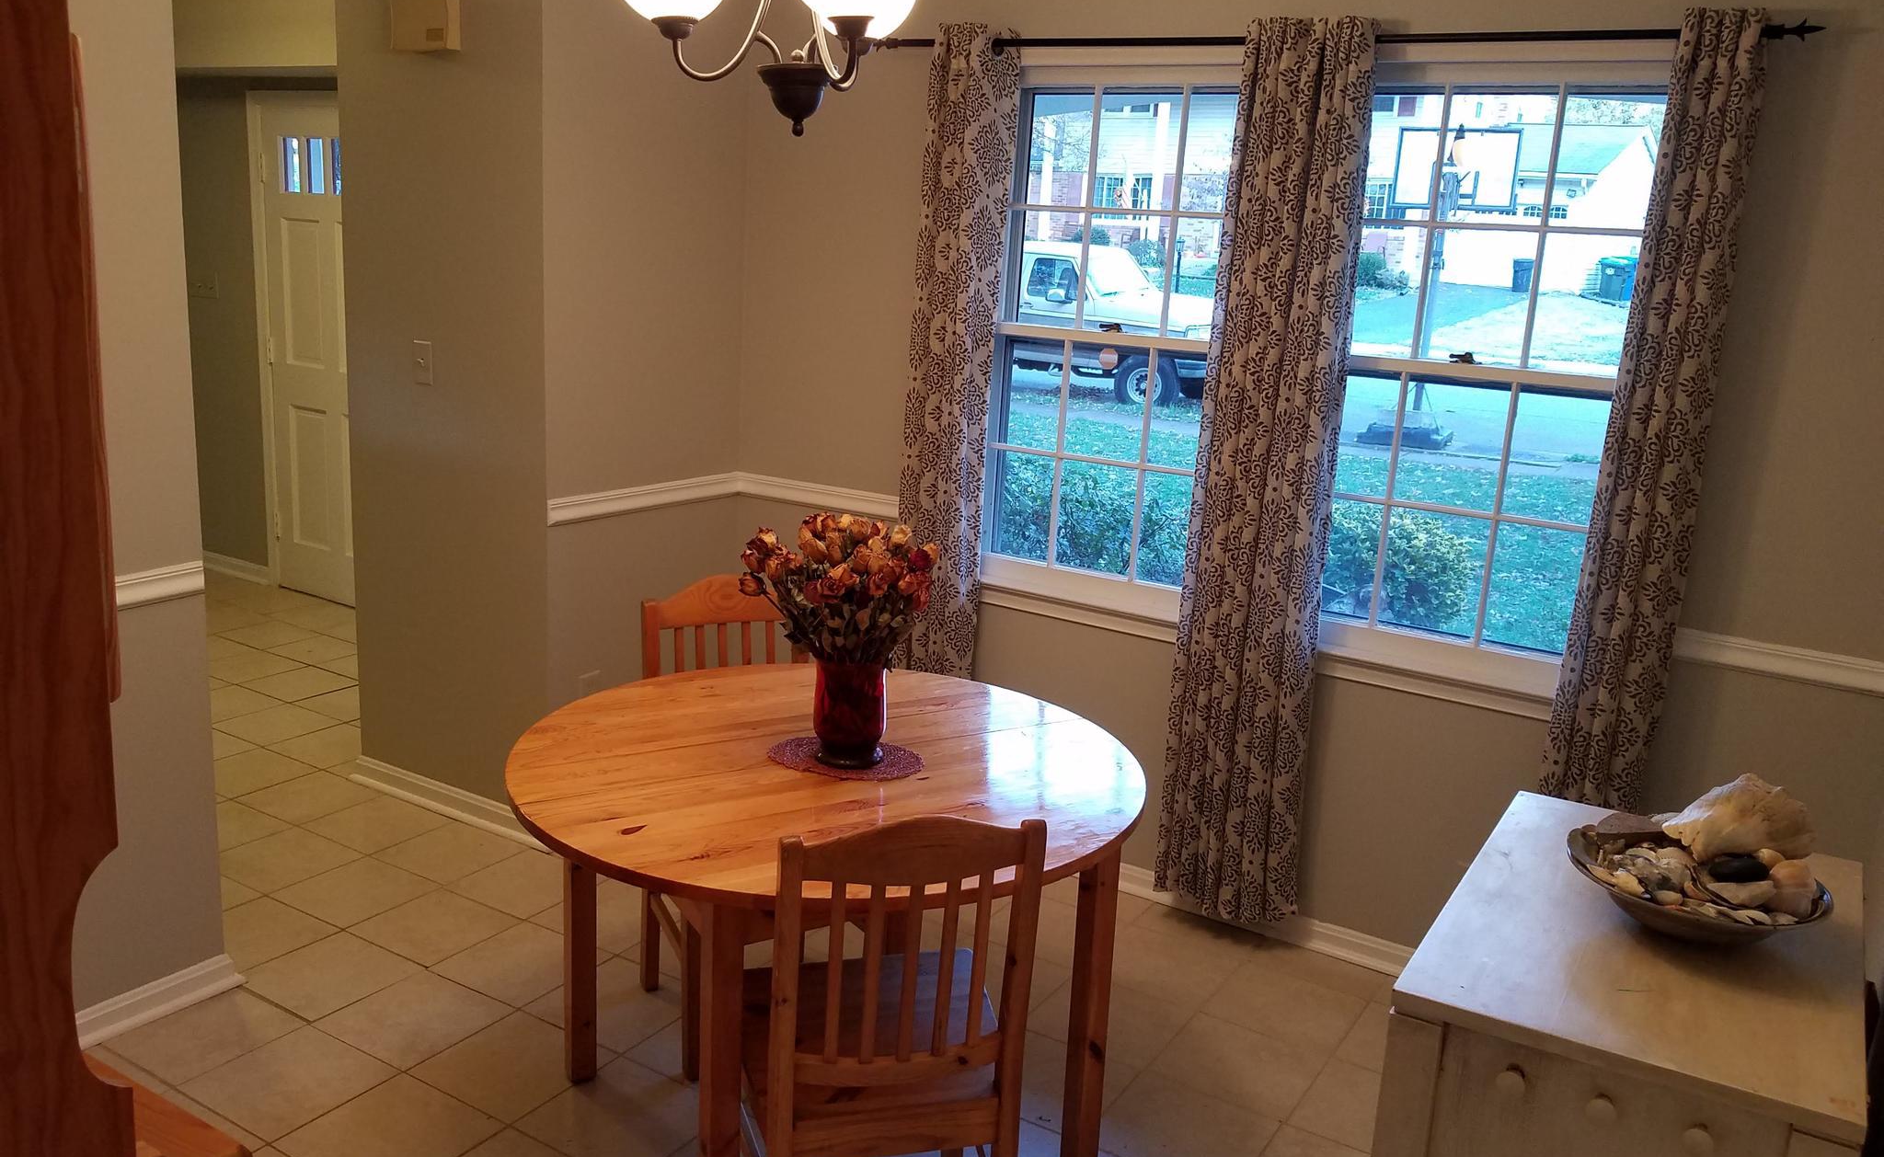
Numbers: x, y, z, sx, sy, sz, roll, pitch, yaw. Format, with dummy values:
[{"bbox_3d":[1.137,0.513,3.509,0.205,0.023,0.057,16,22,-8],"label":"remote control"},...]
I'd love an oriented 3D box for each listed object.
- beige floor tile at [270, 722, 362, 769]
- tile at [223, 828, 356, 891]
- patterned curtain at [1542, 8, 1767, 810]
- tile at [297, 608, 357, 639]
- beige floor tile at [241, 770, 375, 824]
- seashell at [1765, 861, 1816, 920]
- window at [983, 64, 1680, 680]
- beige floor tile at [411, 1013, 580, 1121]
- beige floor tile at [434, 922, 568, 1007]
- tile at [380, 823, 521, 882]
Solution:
[{"bbox_3d":[-1.946,0.544,4.535,0.298,0.015,0.298,11,15,29],"label":"beige floor tile"},{"bbox_3d":[-1.760,0.751,3.778,0.295,0.010,0.295,12,15,29],"label":"tile"},{"bbox_3d":[1.457,-0.063,2.973,0.210,2.140,0.100,11,15,30],"label":"patterned curtain"},{"bbox_3d":[-2.511,0.192,5.873,0.298,0.015,0.298,11,15,29],"label":"tile"},{"bbox_3d":[-1.844,0.644,4.136,0.298,0.015,0.298,11,15,29],"label":"beige floor tile"},{"bbox_3d":[1.032,0.378,1.718,0.060,0.058,0.047,12,15,32],"label":"seashell"},{"bbox_3d":[0.811,-0.536,3.398,1.690,1.420,0.100,11,15,30],"label":"window"},{"bbox_3d":[-0.891,1.016,2.946,0.299,0.010,0.299,12,15,29],"label":"beige floor tile"},{"bbox_3d":[-0.964,0.890,3.253,0.300,0.012,0.300,11,15,30],"label":"beige floor tile"},{"bbox_3d":[-1.320,0.744,3.798,0.300,0.012,0.300,11,15,30],"label":"tile"}]

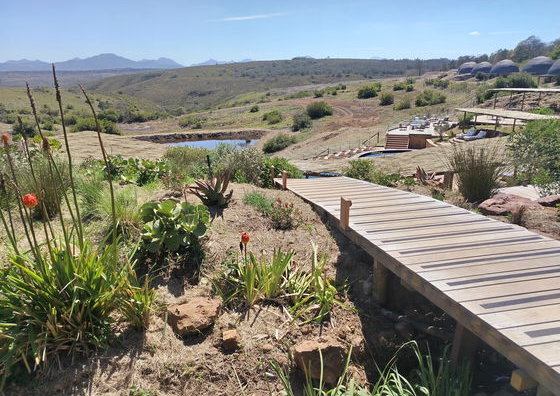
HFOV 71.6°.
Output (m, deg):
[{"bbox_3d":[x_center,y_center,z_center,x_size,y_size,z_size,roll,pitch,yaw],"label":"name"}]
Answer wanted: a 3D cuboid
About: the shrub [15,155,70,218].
[{"bbox_3d":[-3.303,-0.146,5.400,0.760,0.760,0.720,-13,22,-31],"label":"shrub"}]

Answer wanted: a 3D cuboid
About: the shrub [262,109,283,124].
[{"bbox_3d":[-1.159,-12.545,59.621,3.070,2.346,2.610,0,19,0],"label":"shrub"}]

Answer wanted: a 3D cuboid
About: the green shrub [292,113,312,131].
[{"bbox_3d":[2.897,-9.851,50.000,2.500,2.100,2.400,0,19,3],"label":"green shrub"}]

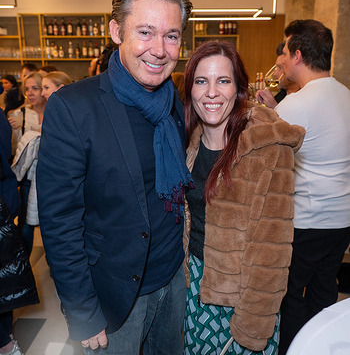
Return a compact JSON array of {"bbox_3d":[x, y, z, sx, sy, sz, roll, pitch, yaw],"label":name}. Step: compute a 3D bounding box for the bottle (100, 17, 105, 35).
[{"bbox_3d":[-1.335,-2.778,7.011,0.075,0.320,0.075,0,13,0],"label":"bottle"}]

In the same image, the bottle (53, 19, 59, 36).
[{"bbox_3d":[-2.202,-2.778,7.011,0.080,0.310,0.080,0,13,0],"label":"bottle"}]

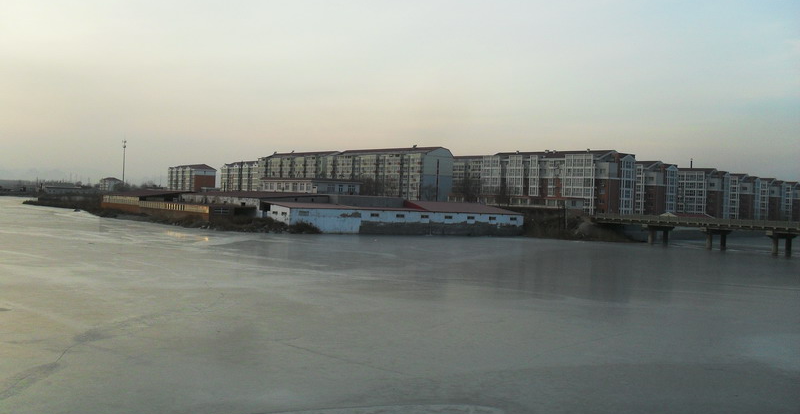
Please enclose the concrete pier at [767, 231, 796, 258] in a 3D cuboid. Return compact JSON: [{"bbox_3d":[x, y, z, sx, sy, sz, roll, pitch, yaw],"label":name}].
[{"bbox_3d":[68.560,6.540,145.270,9.450,4.300,1.100,2,1,-38],"label":"concrete pier"}]

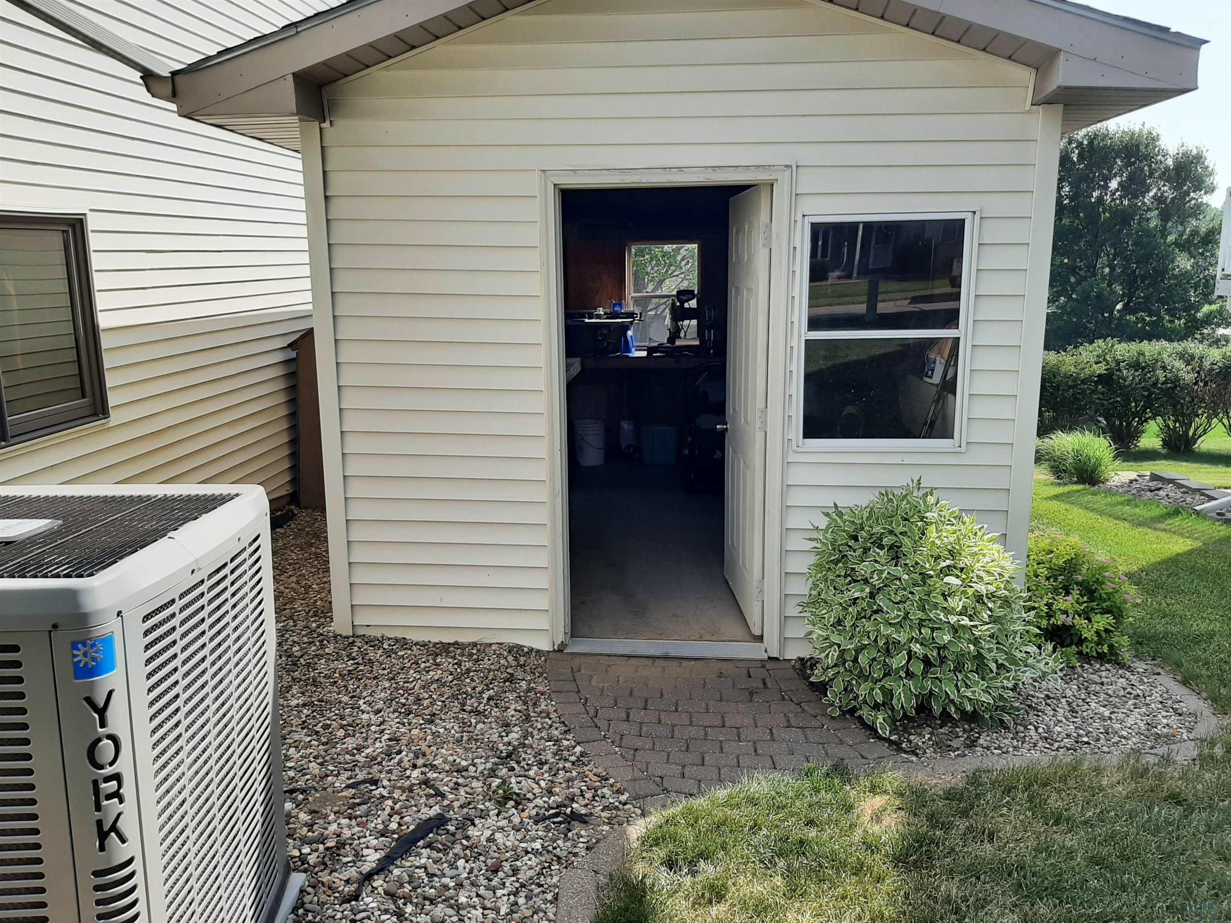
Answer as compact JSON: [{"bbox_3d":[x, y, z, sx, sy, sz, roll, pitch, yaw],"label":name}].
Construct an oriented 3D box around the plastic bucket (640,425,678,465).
[{"bbox_3d":[0.392,-0.170,8.380,0.345,0.340,0.330,1,11,5],"label":"plastic bucket"}]

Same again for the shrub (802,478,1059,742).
[{"bbox_3d":[1.215,0.544,3.639,0.950,0.900,0.840,1,11,5],"label":"shrub"}]

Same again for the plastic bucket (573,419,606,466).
[{"bbox_3d":[-0.232,-0.163,8.270,0.300,0.370,0.300,0,11,0],"label":"plastic bucket"}]

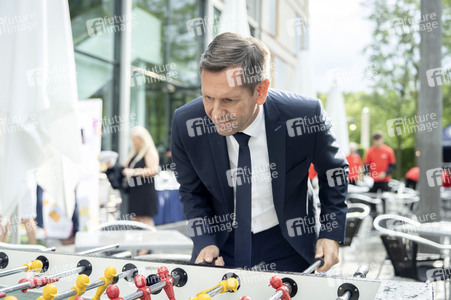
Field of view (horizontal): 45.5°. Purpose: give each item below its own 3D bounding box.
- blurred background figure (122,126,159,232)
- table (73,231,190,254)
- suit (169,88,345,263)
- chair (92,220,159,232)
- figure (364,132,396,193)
[{"bbox_3d":[-1.130,0.545,7.150,0.450,1.720,0.450,2,-2,-21],"label":"blurred background figure"},{"bbox_3d":[-0.610,0.934,3.500,0.700,0.730,0.700,1,-2,-13],"label":"table"},{"bbox_3d":[0.150,0.508,1.790,0.600,1.380,0.620,0,-2,16],"label":"suit"},{"bbox_3d":[-0.790,0.938,4.200,0.560,0.760,0.570,1,-2,-12],"label":"chair"},{"bbox_3d":[2.480,0.619,8.600,0.530,1.770,0.380,1,-2,5],"label":"figure"}]

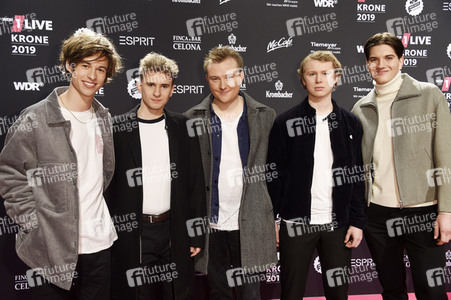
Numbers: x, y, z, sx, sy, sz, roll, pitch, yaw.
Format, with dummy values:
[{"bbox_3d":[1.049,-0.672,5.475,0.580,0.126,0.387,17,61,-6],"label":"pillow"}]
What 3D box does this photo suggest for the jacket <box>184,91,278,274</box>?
[{"bbox_3d":[0.022,0.160,2.600,0.560,0.910,0.330,0,3,-2],"label":"jacket"}]

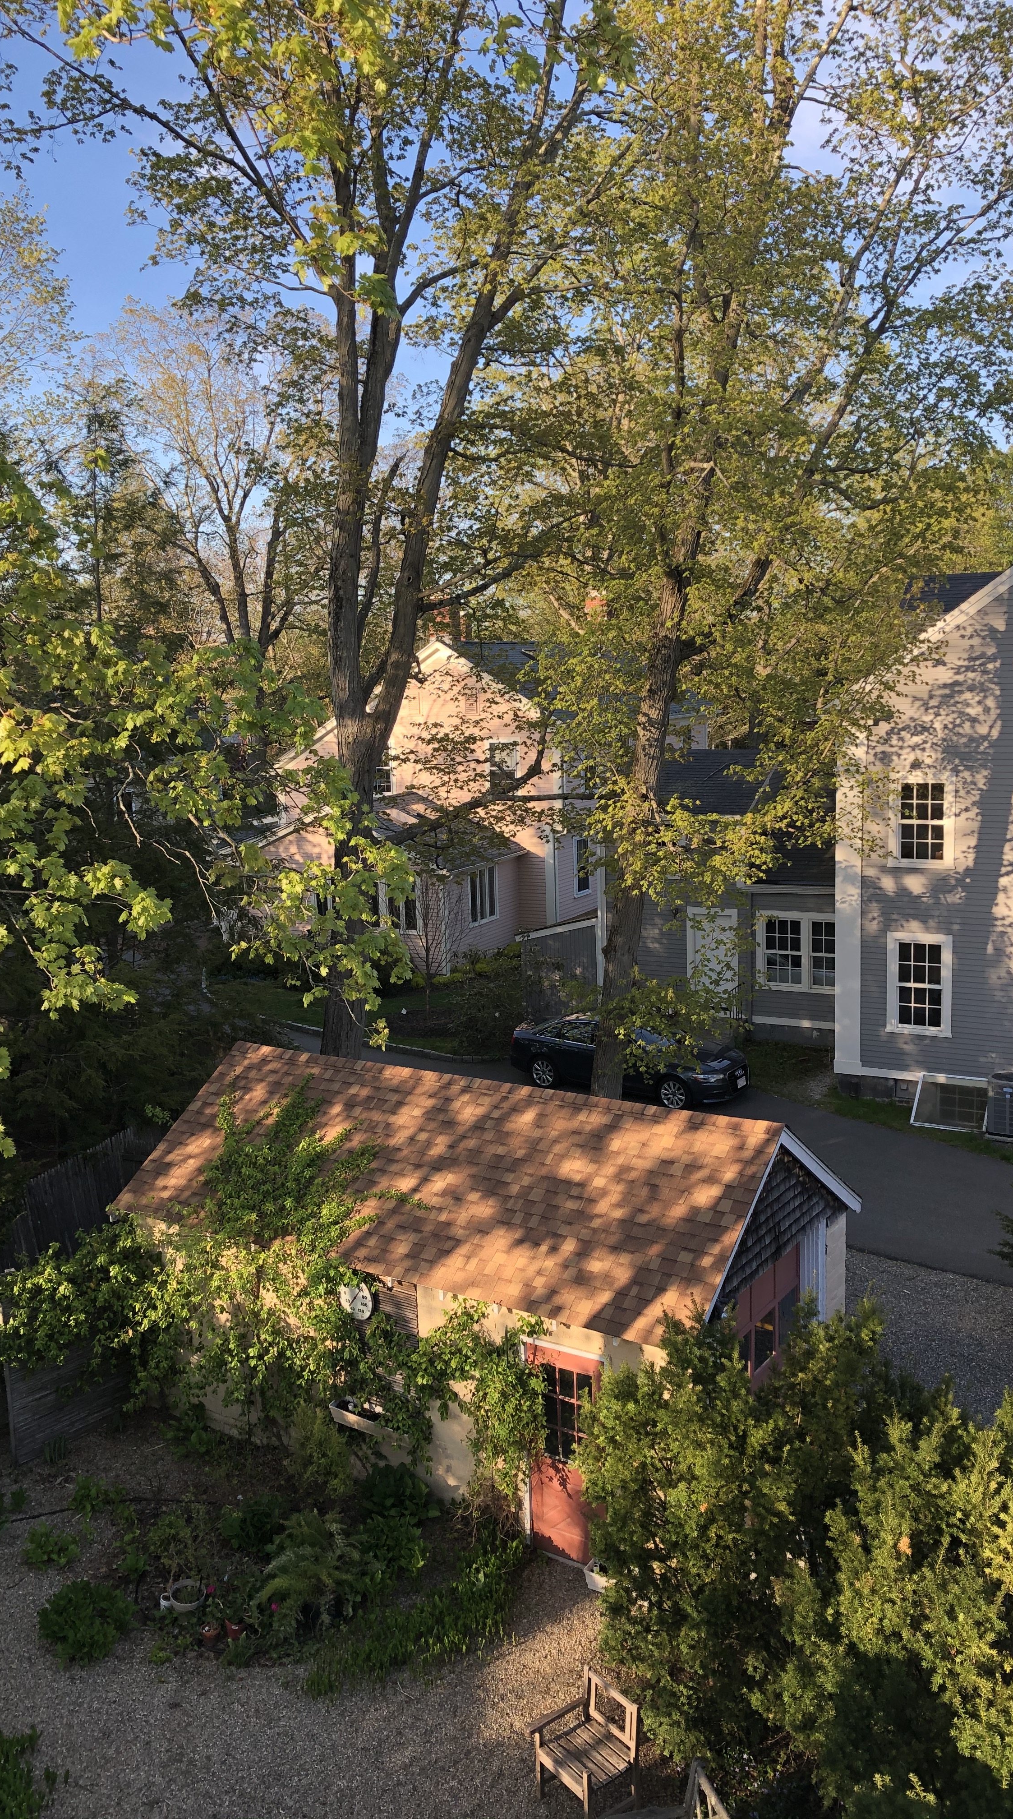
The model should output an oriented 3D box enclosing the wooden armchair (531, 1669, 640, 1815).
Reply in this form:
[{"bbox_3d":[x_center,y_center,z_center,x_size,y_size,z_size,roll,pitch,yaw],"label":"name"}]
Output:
[{"bbox_3d":[0.587,6.244,10.873,0.590,0.850,0.600,-9,12,-38],"label":"wooden armchair"}]

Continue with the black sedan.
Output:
[{"bbox_3d":[2.362,2.779,28.793,4.930,1.460,1.870,5,11,35],"label":"black sedan"}]

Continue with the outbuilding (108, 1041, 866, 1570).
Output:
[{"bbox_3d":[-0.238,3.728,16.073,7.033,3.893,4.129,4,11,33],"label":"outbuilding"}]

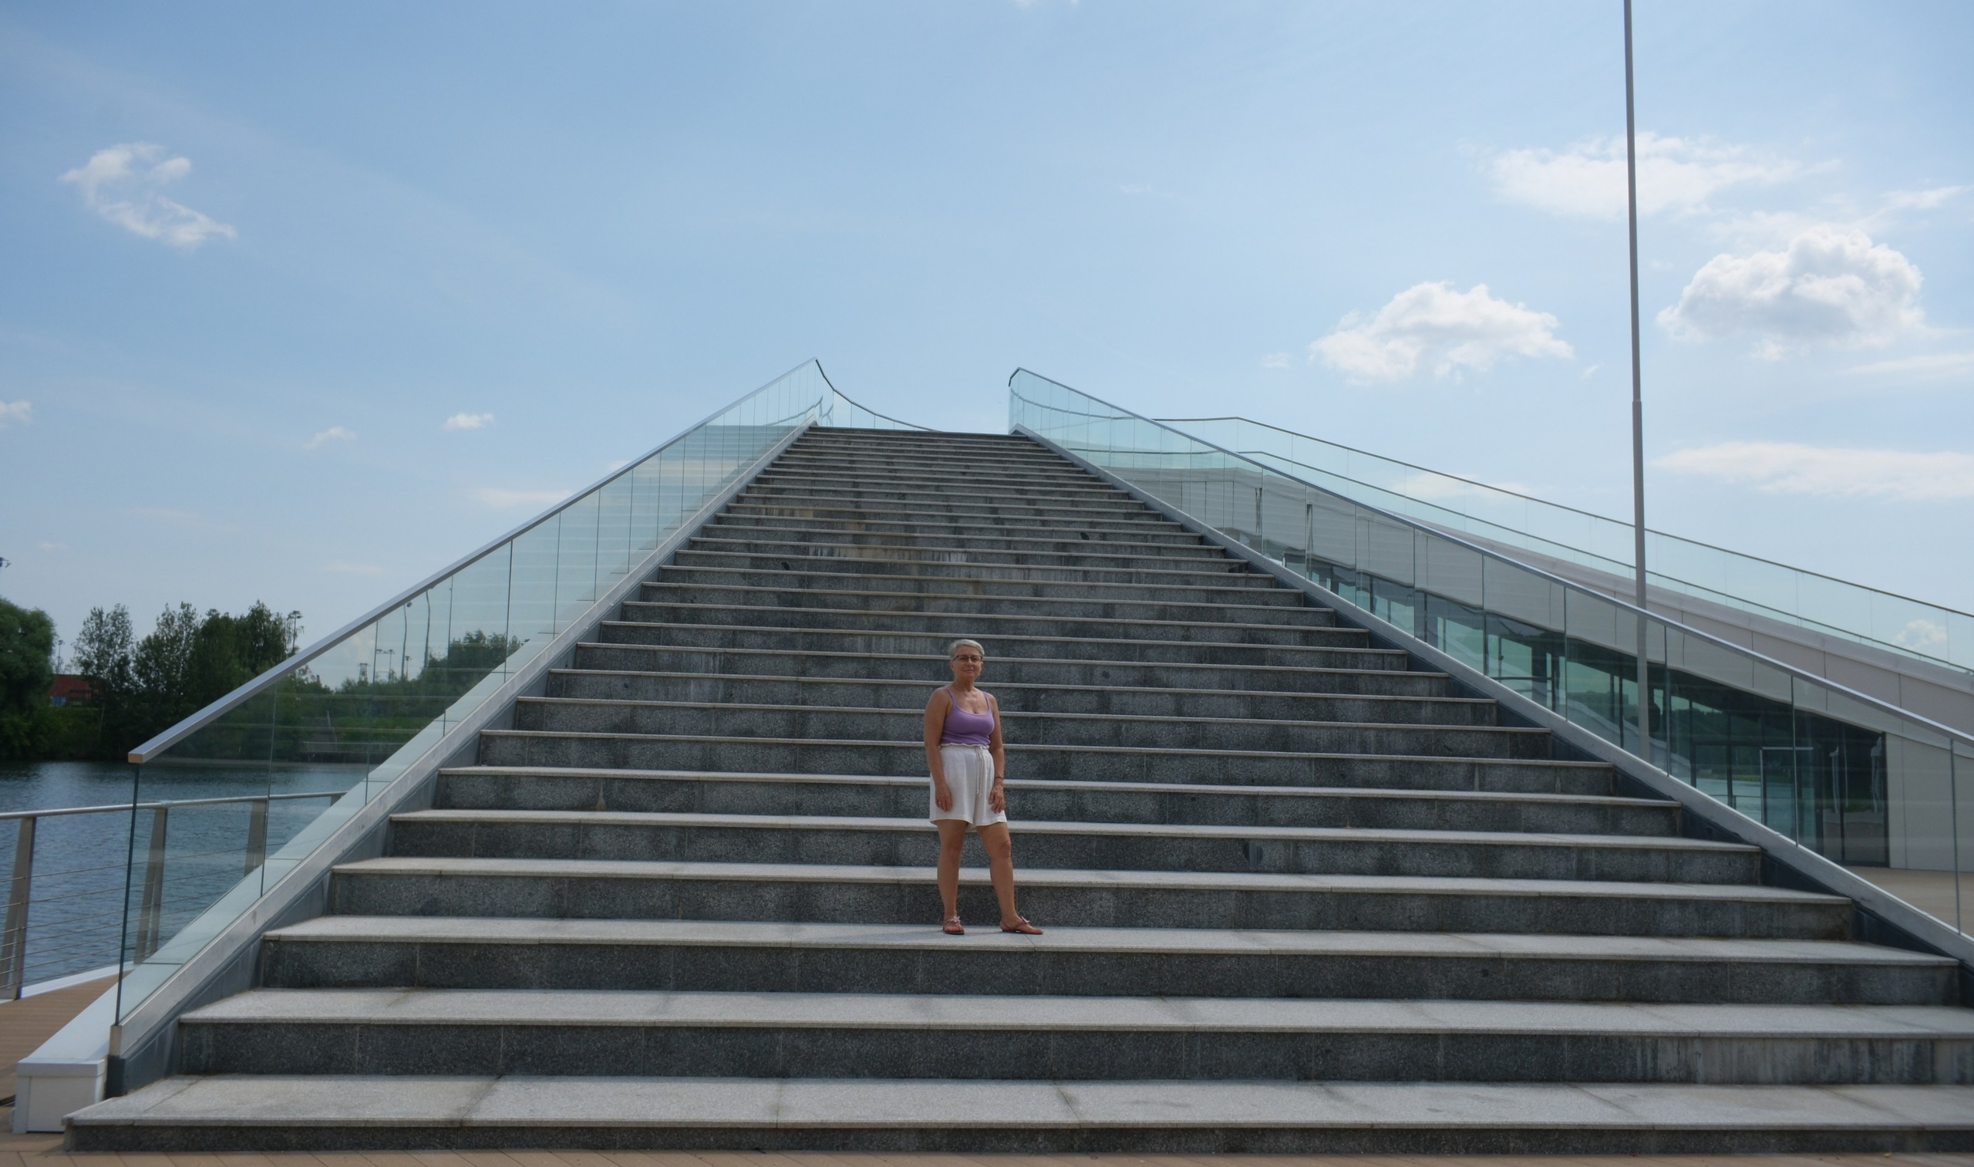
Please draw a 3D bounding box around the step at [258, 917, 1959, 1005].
[{"bbox_3d":[0.874,2.054,8.059,8.974,0.247,0.743,2,-6,-6],"label":"step"}]

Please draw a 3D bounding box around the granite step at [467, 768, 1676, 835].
[{"bbox_3d":[0.630,1.523,10.335,8.436,0.247,0.743,2,-6,-6],"label":"granite step"}]

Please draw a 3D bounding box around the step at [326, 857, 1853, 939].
[{"bbox_3d":[0.793,1.877,8.818,8.795,0.247,0.743,2,-6,-6],"label":"step"}]

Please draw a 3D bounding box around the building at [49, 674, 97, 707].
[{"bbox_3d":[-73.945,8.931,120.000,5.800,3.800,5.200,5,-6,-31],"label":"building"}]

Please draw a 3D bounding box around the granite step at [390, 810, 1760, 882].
[{"bbox_3d":[0.712,1.700,9.576,8.615,0.247,0.743,2,-6,-6],"label":"granite step"}]

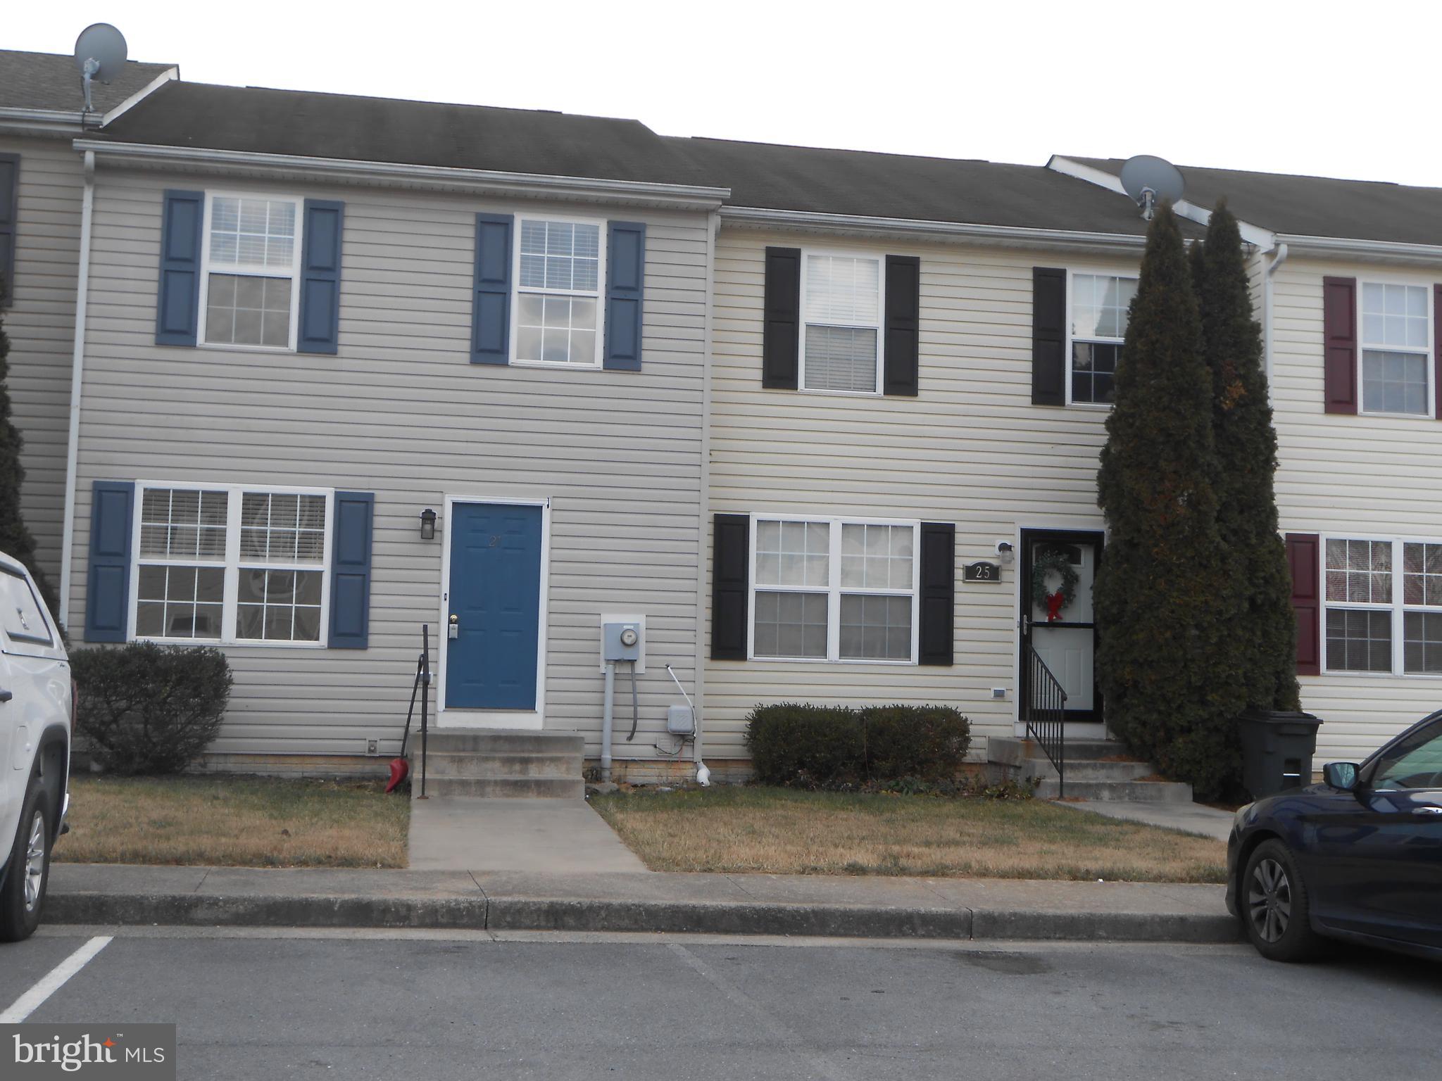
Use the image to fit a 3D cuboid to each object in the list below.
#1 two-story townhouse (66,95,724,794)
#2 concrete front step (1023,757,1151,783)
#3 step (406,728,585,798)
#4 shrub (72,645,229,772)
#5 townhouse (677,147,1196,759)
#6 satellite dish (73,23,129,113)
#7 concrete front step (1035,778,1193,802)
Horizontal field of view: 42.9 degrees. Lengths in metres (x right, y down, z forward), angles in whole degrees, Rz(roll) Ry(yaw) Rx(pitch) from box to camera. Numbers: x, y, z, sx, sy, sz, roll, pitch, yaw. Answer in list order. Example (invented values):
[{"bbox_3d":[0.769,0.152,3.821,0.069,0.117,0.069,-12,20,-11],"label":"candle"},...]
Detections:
[{"bbox_3d":[-4.044,-1.501,23.487,6.220,8.500,12.000,2,-5,-10],"label":"two-story townhouse"},{"bbox_3d":[3.784,2.324,18.413,1.470,0.190,0.400,2,-5,-10],"label":"concrete front step"},{"bbox_3d":[-2.101,2.073,17.048,1.600,0.590,1.630,2,-5,-10],"label":"step"},{"bbox_3d":[-5.227,1.561,16.661,1.493,1.229,1.150,2,-5,-10],"label":"shrub"},{"bbox_3d":[1.806,-1.206,25.285,6.050,8.500,12.000,2,-5,-10],"label":"townhouse"},{"bbox_3d":[-6.367,-4.852,18.817,0.550,0.860,0.500,1,-5,3],"label":"satellite dish"},{"bbox_3d":[3.846,2.475,18.040,1.540,0.190,0.370,2,-5,-10],"label":"concrete front step"}]

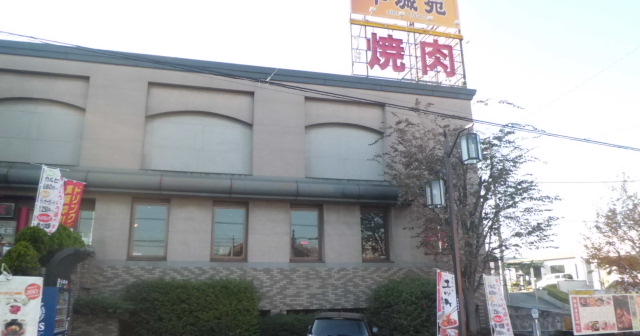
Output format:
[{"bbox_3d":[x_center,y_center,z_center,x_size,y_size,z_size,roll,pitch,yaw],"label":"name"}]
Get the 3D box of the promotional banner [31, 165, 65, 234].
[{"bbox_3d":[-6.531,0.825,11.500,0.650,1.700,0.120,6,-17,-24],"label":"promotional banner"}]

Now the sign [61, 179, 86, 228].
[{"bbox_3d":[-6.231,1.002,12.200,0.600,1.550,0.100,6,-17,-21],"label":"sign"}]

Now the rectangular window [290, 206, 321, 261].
[{"bbox_3d":[-0.472,2.426,17.875,1.250,2.080,0.160,3,-16,-13],"label":"rectangular window"}]

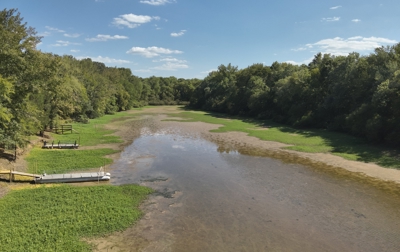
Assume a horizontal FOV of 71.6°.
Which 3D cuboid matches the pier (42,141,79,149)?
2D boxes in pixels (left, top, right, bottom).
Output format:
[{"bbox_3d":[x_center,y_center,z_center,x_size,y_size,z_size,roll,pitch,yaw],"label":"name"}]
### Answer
[{"bbox_3d":[-28.000,3.820,56.000,6.400,1.200,1.950,0,7,-13],"label":"pier"}]

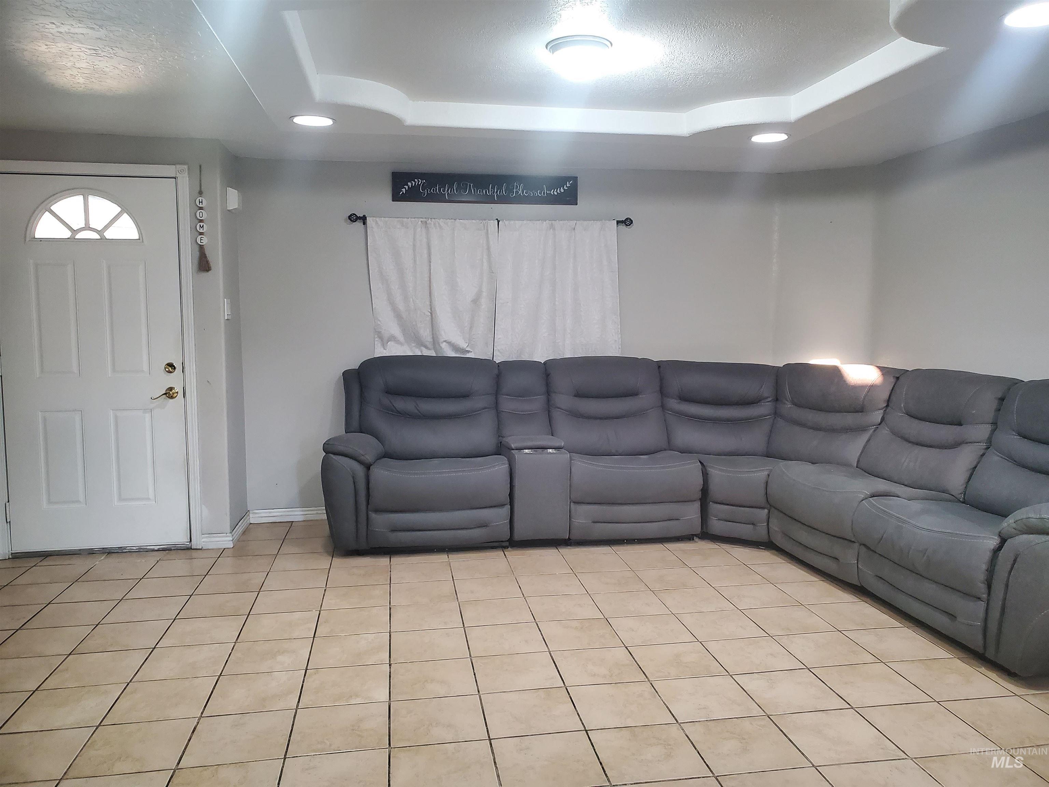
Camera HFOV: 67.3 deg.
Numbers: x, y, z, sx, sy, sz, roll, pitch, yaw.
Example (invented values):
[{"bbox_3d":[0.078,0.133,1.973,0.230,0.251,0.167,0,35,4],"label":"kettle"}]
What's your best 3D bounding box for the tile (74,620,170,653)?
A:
[{"bbox_3d":[-1.652,1.008,3.260,0.304,0.010,0.299,-1,6,-10],"label":"tile"}]

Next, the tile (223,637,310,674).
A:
[{"bbox_3d":[-0.993,1.027,3.072,0.304,0.010,0.299,-1,6,-10],"label":"tile"}]

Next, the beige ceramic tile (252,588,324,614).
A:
[{"bbox_3d":[-1.094,0.969,3.663,0.304,0.010,0.299,-1,6,-10],"label":"beige ceramic tile"}]

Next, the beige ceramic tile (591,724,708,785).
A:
[{"bbox_3d":[0.372,1.091,2.385,0.305,0.010,0.303,-1,6,-9],"label":"beige ceramic tile"}]

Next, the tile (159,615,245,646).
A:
[{"bbox_3d":[-1.334,0.993,3.281,0.300,0.010,0.300,-1,6,-9],"label":"tile"}]

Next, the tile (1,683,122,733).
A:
[{"bbox_3d":[-1.536,1.055,2.640,0.300,0.010,0.300,-1,6,-9],"label":"tile"}]

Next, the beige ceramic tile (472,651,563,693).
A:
[{"bbox_3d":[-0.028,1.039,2.929,0.305,0.010,0.303,-1,6,-9],"label":"beige ceramic tile"}]

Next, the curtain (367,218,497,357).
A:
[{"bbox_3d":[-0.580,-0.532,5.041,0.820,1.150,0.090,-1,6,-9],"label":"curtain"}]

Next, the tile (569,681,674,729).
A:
[{"bbox_3d":[0.324,1.056,2.661,0.301,0.010,0.295,-1,6,-9],"label":"tile"}]

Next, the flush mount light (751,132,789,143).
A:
[{"bbox_3d":[1.345,-1.393,4.310,0.205,0.020,0.205,-1,6,-9],"label":"flush mount light"}]

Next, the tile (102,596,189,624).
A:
[{"bbox_3d":[-1.686,0.970,3.525,0.300,0.010,0.300,-1,6,-9],"label":"tile"}]

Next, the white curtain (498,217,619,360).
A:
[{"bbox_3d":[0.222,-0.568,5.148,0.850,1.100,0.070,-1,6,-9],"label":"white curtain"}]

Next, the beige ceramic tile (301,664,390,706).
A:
[{"bbox_3d":[-0.637,1.050,2.824,0.305,0.010,0.303,-1,6,-9],"label":"beige ceramic tile"}]

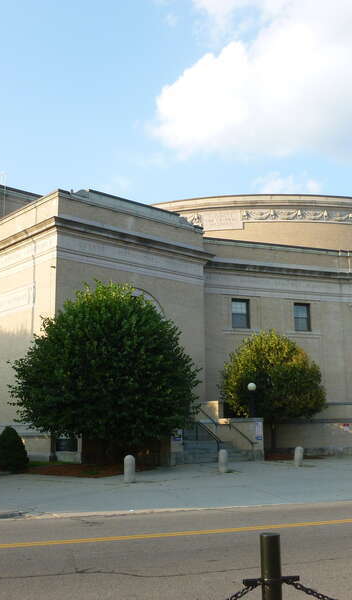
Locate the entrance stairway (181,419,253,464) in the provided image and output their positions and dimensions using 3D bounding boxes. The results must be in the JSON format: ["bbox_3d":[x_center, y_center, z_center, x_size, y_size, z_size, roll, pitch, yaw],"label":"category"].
[{"bbox_3d":[0.992,7.462,33.982,4.600,2.100,3.500,8,-14,-37],"label":"entrance stairway"}]

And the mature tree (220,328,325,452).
[{"bbox_3d":[5.486,5.231,36.373,5.960,7.107,5.960,-1,-12,0],"label":"mature tree"}]

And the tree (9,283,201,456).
[{"bbox_3d":[-3.067,3.038,27.352,8.036,7.933,8.036,-1,-12,0],"label":"tree"}]

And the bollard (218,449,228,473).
[{"bbox_3d":[1.743,5.935,23.990,0.310,0.850,0.310,-1,-11,0],"label":"bollard"}]

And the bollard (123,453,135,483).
[{"bbox_3d":[-1.551,5.581,21.494,0.354,0.874,0.354,4,-12,-21],"label":"bollard"}]

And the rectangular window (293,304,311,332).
[{"bbox_3d":[6.956,0.977,35.708,1.050,1.570,0.200,4,-12,-20],"label":"rectangular window"}]

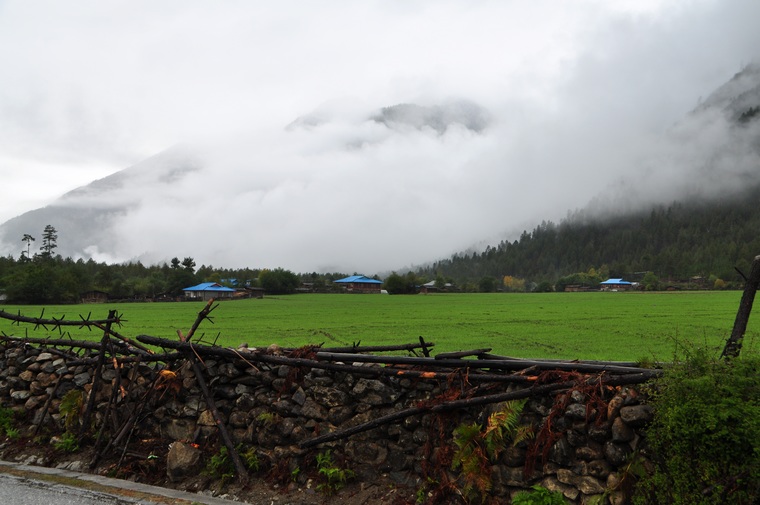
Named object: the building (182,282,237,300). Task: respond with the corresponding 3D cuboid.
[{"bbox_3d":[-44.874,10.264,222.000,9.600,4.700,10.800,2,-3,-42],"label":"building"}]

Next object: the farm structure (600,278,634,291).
[{"bbox_3d":[99.535,13.594,355.000,9.000,5.100,10.000,2,-3,-39],"label":"farm structure"}]

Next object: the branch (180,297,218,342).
[{"bbox_3d":[-1.541,0.580,7.200,0.320,0.370,0.170,-1,-3,32],"label":"branch"}]

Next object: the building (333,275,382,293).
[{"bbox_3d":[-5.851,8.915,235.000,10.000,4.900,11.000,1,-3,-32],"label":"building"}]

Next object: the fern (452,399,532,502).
[{"bbox_3d":[0.767,1.350,5.750,0.460,0.650,0.330,-1,-3,32],"label":"fern"}]

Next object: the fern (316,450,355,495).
[{"bbox_3d":[-0.335,1.656,6.350,0.250,0.310,0.210,-1,-3,32],"label":"fern"}]

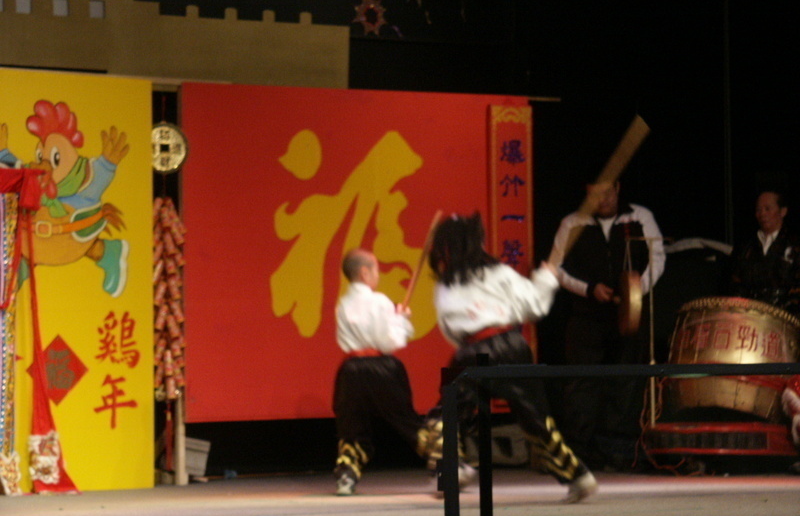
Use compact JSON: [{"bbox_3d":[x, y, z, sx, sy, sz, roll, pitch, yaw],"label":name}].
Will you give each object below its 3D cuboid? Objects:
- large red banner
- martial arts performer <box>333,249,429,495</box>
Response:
[{"bbox_3d":[-0.220,-0.030,19.500,2.480,1.860,0.060,0,-1,-38],"label":"large red banner"},{"bbox_3d":[-0.070,0.593,18.000,0.450,1.290,0.550,-1,-1,45],"label":"martial arts performer"}]

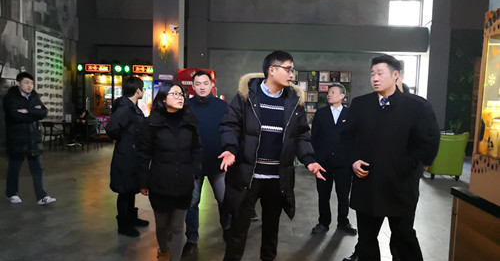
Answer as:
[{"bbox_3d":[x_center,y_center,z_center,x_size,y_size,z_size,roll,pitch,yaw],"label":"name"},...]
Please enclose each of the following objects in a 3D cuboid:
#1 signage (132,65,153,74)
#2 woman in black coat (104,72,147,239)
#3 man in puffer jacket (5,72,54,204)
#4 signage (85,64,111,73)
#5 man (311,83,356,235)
[{"bbox_3d":[-3.240,-1.900,12.150,0.800,0.270,0.080,1,4,0],"label":"signage"},{"bbox_3d":[-1.307,0.262,4.167,0.420,1.650,0.500,4,5,29],"label":"woman in black coat"},{"bbox_3d":[-2.975,0.099,5.211,0.580,1.730,0.500,-2,6,-41],"label":"man in puffer jacket"},{"bbox_3d":[-4.735,-1.932,12.150,0.800,0.270,0.080,1,4,0],"label":"signage"},{"bbox_3d":[0.927,0.308,4.325,0.550,1.650,0.380,1,4,0],"label":"man"}]

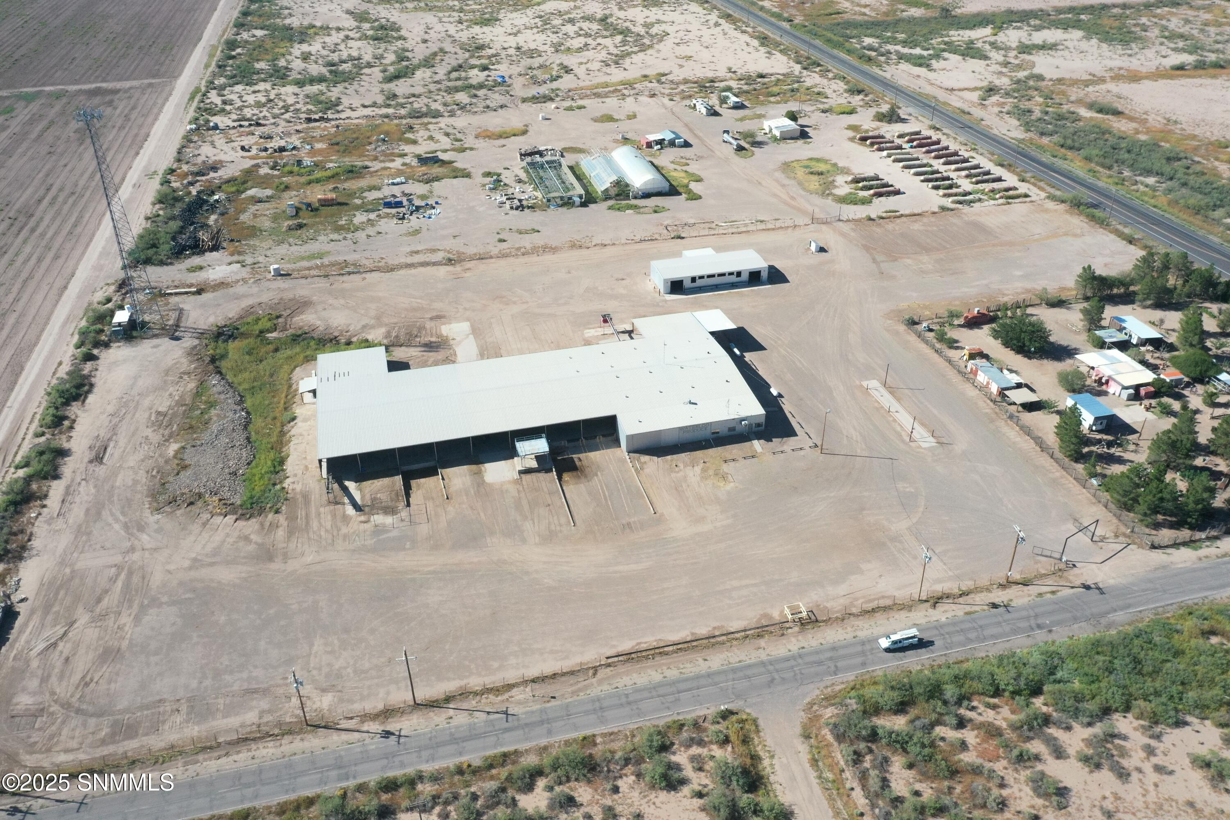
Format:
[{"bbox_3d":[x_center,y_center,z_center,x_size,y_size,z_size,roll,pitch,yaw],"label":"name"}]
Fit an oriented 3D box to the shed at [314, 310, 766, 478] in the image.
[{"bbox_3d":[-16.177,-5.492,215.642,97.500,5.900,53.700,-9,33,-12],"label":"shed"}]

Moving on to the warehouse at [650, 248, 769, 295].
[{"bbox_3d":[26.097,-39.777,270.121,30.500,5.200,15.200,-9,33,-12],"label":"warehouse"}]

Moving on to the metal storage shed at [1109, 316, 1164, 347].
[{"bbox_3d":[128.972,-19.216,236.935,5.700,3.000,11.800,-6,32,-8],"label":"metal storage shed"}]

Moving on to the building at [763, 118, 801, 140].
[{"bbox_3d":[68.211,-114.263,389.617,8.800,3.700,15.300,-9,33,-12],"label":"building"}]

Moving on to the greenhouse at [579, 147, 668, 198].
[{"bbox_3d":[2.411,-86.731,345.913,24.000,5.000,41.500,-9,33,-12],"label":"greenhouse"}]

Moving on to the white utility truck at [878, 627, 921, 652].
[{"bbox_3d":[45.202,36.629,152.248,6.100,2.100,2.000,-8,33,-11],"label":"white utility truck"}]

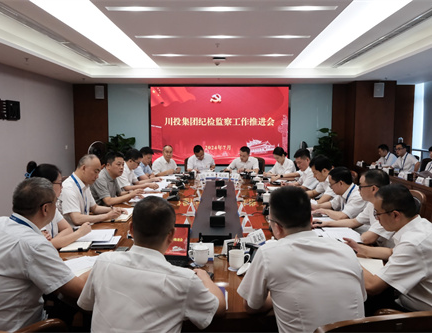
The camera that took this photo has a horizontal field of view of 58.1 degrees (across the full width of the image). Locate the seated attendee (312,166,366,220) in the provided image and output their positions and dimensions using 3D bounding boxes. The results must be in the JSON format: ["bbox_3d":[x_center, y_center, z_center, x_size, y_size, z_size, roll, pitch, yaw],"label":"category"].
[{"bbox_3d":[1.010,0.595,3.425,0.700,1.200,0.520,-1,6,-10],"label":"seated attendee"}]

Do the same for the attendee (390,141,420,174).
[{"bbox_3d":[3.376,0.214,7.115,0.680,1.265,0.520,-3,6,-27],"label":"attendee"}]

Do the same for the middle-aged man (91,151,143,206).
[{"bbox_3d":[-0.990,0.496,4.069,0.720,1.270,0.520,1,6,8],"label":"middle-aged man"}]

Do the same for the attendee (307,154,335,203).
[{"bbox_3d":[1.136,0.491,4.285,0.660,1.238,0.500,-1,6,-16],"label":"attendee"}]

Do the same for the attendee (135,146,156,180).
[{"bbox_3d":[-0.960,0.368,5.463,0.720,1.250,0.520,1,6,7],"label":"attendee"}]

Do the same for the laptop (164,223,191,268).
[{"bbox_3d":[-0.331,0.456,2.318,0.320,0.185,0.310,1,5,7],"label":"laptop"}]

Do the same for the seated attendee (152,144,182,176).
[{"bbox_3d":[-0.801,0.278,6.516,0.520,1.239,0.680,-2,6,-22],"label":"seated attendee"}]

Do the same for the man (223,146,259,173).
[{"bbox_3d":[0.500,0.265,6.659,0.550,1.220,0.750,1,6,7],"label":"man"}]

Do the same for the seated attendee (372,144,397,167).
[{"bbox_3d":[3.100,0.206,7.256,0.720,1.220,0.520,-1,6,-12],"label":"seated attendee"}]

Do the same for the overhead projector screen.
[{"bbox_3d":[0.106,-0.930,8.852,3.238,1.824,0.060,0,5,1],"label":"overhead projector screen"}]

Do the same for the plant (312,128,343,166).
[{"bbox_3d":[2.220,0.002,7.788,0.570,1.520,0.570,0,6,0],"label":"plant"}]

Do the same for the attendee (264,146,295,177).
[{"bbox_3d":[1.017,0.299,6.426,0.520,1.217,0.680,3,6,28],"label":"attendee"}]

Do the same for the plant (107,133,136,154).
[{"bbox_3d":[-2.024,0.009,8.390,0.660,1.417,0.600,0,5,1],"label":"plant"}]

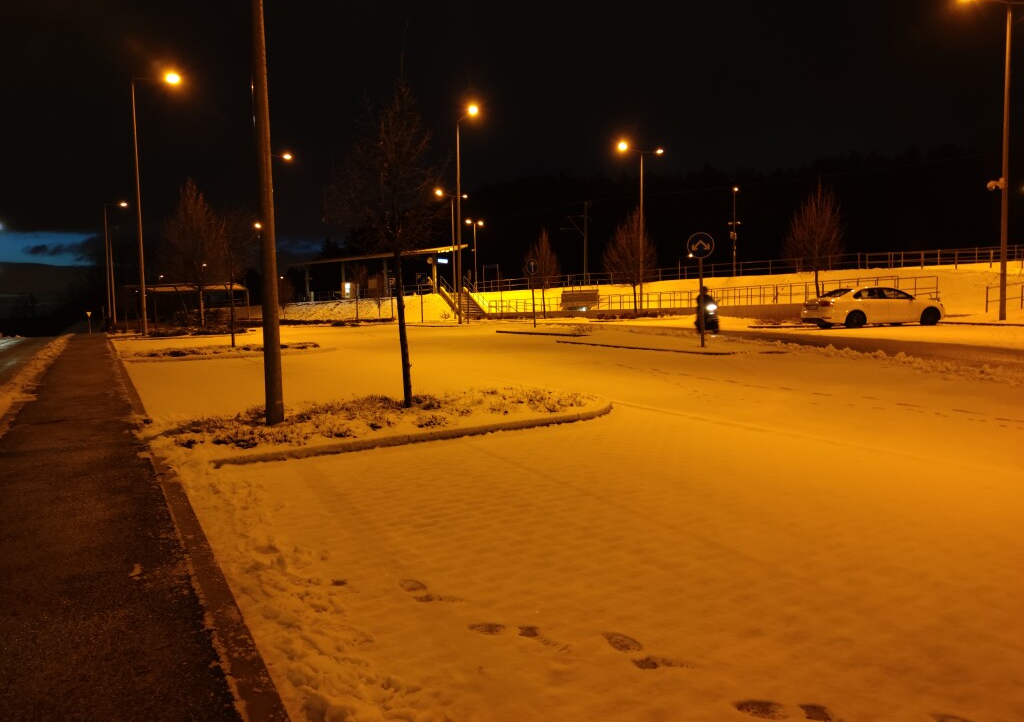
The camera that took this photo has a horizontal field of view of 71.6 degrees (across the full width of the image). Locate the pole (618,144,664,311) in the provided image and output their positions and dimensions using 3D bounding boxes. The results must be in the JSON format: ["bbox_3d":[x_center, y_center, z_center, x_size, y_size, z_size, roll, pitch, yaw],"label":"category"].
[{"bbox_3d":[8.753,-8.841,48.139,3.700,10.944,0.400,-2,4,-19],"label":"pole"}]

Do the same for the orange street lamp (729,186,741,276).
[{"bbox_3d":[16.903,-9.813,53.776,0.850,6.788,0.600,2,5,37],"label":"orange street lamp"}]

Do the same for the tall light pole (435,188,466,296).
[{"bbox_3d":[-5.671,-10.310,69.617,3.700,12.270,0.400,-3,4,-33],"label":"tall light pole"}]

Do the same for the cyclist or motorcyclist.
[{"bbox_3d":[6.503,-1.710,23.846,0.750,1.588,1.850,-2,4,-12],"label":"cyclist or motorcyclist"}]

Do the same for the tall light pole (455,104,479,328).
[{"bbox_3d":[-2.624,-8.337,40.535,0.400,12.440,2.300,-3,4,-29],"label":"tall light pole"}]

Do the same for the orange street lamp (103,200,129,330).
[{"bbox_3d":[-35.511,-8.594,64.103,2.060,11.086,0.400,-3,4,-30],"label":"orange street lamp"}]

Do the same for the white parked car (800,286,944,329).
[{"bbox_3d":[12.580,-1.854,24.700,4.720,1.460,1.810,-2,4,-9],"label":"white parked car"}]

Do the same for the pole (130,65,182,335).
[{"bbox_3d":[-15.796,-6.900,32.075,2.035,11.441,0.420,-3,4,-30],"label":"pole"}]

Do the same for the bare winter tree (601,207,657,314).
[{"bbox_3d":[8.236,-7.044,49.766,3.900,7.480,3.900,-1,4,0],"label":"bare winter tree"}]

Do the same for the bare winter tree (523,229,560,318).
[{"bbox_3d":[2.357,-6.860,55.780,2.900,7.030,2.900,-1,4,0],"label":"bare winter tree"}]

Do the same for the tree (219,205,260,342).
[{"bbox_3d":[-8.571,-2.570,21.850,1.500,4.165,1.500,-1,4,0],"label":"tree"}]

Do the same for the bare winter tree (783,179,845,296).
[{"bbox_3d":[15.644,-5.754,36.778,3.150,7.090,3.150,-1,4,0],"label":"bare winter tree"}]

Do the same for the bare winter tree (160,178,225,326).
[{"bbox_3d":[-15.589,-5.261,34.750,3.200,7.336,3.200,-1,4,0],"label":"bare winter tree"}]

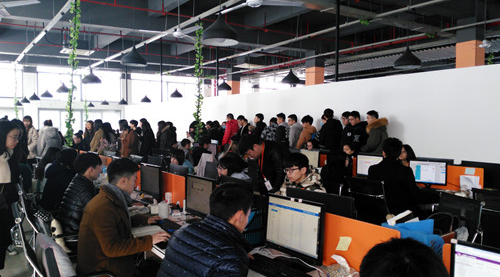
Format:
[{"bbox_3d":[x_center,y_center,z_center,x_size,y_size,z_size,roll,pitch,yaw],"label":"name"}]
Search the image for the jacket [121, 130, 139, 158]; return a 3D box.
[{"bbox_3d":[-2.772,0.137,8.200,0.360,0.700,0.480,-1,2,-18],"label":"jacket"}]

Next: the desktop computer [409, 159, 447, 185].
[{"bbox_3d":[2.146,0.428,4.266,0.150,0.350,0.450,-5,6,-44],"label":"desktop computer"}]

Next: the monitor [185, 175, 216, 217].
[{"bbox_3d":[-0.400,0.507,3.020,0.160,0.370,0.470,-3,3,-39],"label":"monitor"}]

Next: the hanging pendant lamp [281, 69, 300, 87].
[{"bbox_3d":[0.727,-1.093,6.350,0.330,0.260,0.330,-1,3,0],"label":"hanging pendant lamp"}]

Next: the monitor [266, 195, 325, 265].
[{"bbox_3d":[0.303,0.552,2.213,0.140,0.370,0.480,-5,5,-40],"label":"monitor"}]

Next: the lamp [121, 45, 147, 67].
[{"bbox_3d":[-1.590,-1.130,4.900,0.340,0.260,0.340,-3,3,-39],"label":"lamp"}]

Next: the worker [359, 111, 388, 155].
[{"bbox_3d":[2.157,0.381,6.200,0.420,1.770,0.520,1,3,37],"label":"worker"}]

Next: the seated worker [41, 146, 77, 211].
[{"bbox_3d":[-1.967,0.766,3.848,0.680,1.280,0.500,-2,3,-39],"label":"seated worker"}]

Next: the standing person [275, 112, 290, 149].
[{"bbox_3d":[0.765,0.268,8.233,0.360,1.680,0.500,1,4,28],"label":"standing person"}]

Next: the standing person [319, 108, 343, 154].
[{"bbox_3d":[1.460,0.363,6.450,0.520,1.800,0.360,-1,3,-18],"label":"standing person"}]

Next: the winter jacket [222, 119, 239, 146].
[{"bbox_3d":[-0.490,-0.155,9.000,0.500,0.700,0.380,-3,3,-41],"label":"winter jacket"}]

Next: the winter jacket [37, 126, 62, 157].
[{"bbox_3d":[-4.152,0.083,7.400,0.320,0.660,0.470,1,3,38],"label":"winter jacket"}]

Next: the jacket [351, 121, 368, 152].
[{"bbox_3d":[1.912,-0.003,6.250,0.360,0.680,0.500,-3,3,-37],"label":"jacket"}]

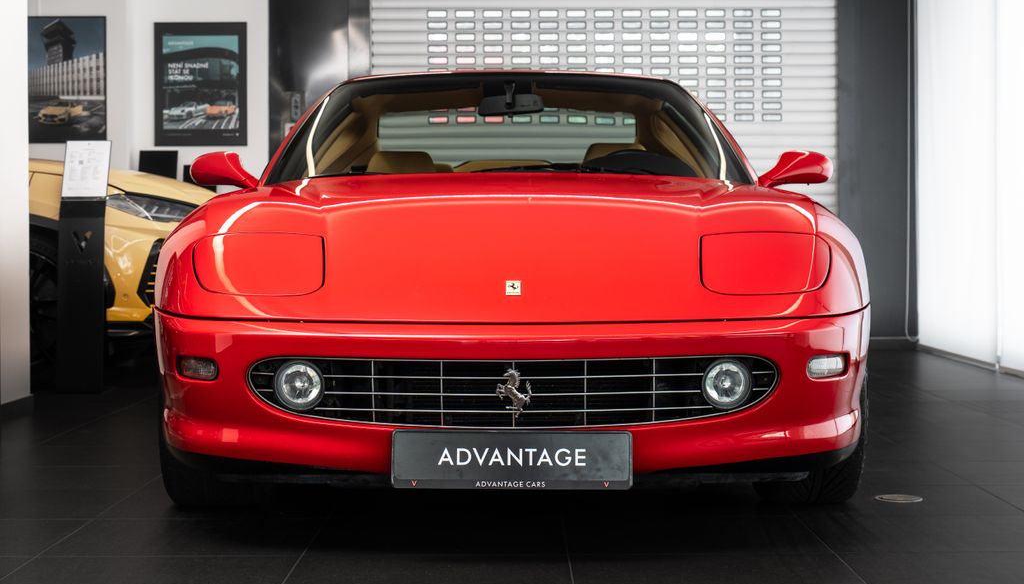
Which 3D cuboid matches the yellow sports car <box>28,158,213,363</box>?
[{"bbox_3d":[-3.991,-0.368,9.663,5.110,1.640,2.020,0,2,3],"label":"yellow sports car"}]

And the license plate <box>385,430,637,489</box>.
[{"bbox_3d":[0.001,0.370,3.760,0.530,0.130,0.020,0,2,0],"label":"license plate"}]

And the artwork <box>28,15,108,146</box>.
[{"bbox_3d":[-2.872,-1.348,10.850,0.590,0.800,0.030,0,2,0],"label":"artwork"}]

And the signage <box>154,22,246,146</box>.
[{"bbox_3d":[-2.017,-1.346,11.050,0.600,0.800,0.030,0,2,0],"label":"signage"}]

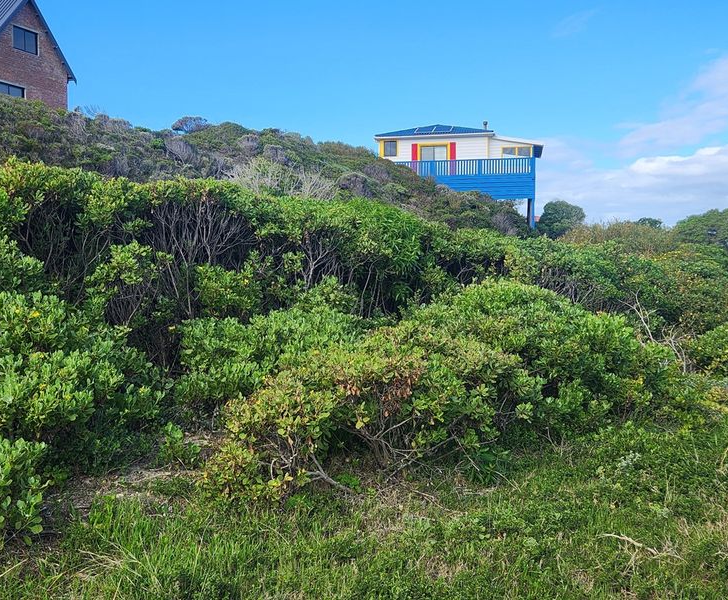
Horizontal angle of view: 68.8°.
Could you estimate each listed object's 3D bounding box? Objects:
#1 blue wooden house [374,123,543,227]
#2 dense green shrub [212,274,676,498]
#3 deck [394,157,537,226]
[{"bbox_3d":[6.075,-8.000,34.634,9.700,7.100,8.500,1,5,10],"label":"blue wooden house"},{"bbox_3d":[0.700,0.518,4.911,3.700,1.260,2.400,-2,5,-18],"label":"dense green shrub"},{"bbox_3d":[5.824,-6.244,31.370,8.200,4.050,2.000,1,5,10],"label":"deck"}]

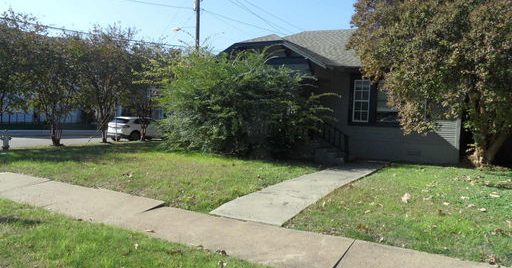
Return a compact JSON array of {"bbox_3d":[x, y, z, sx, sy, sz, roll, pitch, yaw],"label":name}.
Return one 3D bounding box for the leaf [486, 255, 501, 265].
[{"bbox_3d":[2.644,1.396,3.952,0.150,0.055,0.120,4,4,35],"label":"leaf"}]

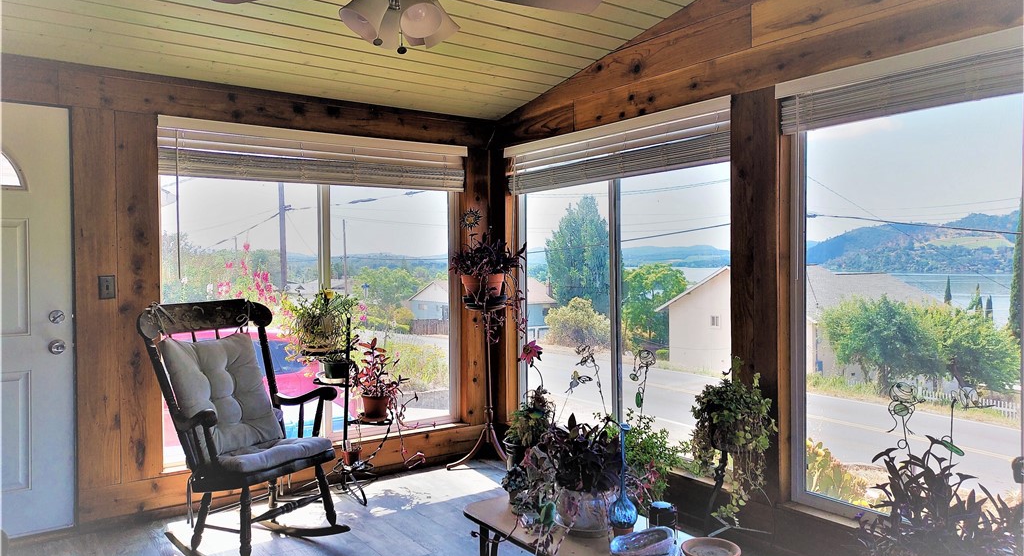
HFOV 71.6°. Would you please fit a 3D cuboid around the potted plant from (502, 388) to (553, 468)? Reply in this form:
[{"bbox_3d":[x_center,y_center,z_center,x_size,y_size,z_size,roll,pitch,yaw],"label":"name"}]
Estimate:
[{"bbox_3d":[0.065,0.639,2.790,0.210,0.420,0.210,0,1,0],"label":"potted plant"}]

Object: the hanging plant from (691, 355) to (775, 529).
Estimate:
[{"bbox_3d":[0.905,0.668,2.900,0.350,0.700,0.330,0,1,17],"label":"hanging plant"}]

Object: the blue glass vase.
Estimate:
[{"bbox_3d":[0.380,0.680,2.420,0.100,0.370,0.100,0,1,0],"label":"blue glass vase"}]

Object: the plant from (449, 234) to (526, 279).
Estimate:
[{"bbox_3d":[-0.155,-0.136,4.500,0.490,0.285,0.430,0,1,0],"label":"plant"}]

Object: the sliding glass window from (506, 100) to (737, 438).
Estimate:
[{"bbox_3d":[0.542,0.051,4.020,0.110,1.820,1.820,-1,1,-35],"label":"sliding glass window"}]

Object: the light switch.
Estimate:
[{"bbox_3d":[-1.999,0.049,3.509,0.072,0.117,0.018,-1,1,-35],"label":"light switch"}]

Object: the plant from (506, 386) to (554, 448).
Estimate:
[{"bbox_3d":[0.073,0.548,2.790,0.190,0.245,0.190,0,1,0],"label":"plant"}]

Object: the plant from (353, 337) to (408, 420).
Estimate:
[{"bbox_3d":[-0.745,0.569,4.020,0.310,0.470,0.290,0,1,-11],"label":"plant"}]

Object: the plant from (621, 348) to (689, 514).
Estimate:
[{"bbox_3d":[0.586,0.699,2.980,0.350,0.800,0.340,0,1,0],"label":"plant"}]

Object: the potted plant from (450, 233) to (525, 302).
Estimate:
[{"bbox_3d":[-0.157,-0.067,4.540,0.460,0.450,0.410,0,1,-2],"label":"potted plant"}]

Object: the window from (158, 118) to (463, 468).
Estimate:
[{"bbox_3d":[-1.073,0.067,4.207,1.830,1.830,0.110,-1,1,-35],"label":"window"}]

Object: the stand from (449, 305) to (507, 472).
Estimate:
[{"bbox_3d":[-0.156,0.678,4.520,0.430,1.050,0.430,0,1,0],"label":"stand"}]

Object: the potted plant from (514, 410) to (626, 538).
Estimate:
[{"bbox_3d":[0.195,0.671,2.450,0.380,0.420,0.340,0,1,0],"label":"potted plant"}]

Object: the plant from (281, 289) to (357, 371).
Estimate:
[{"bbox_3d":[-1.085,0.284,4.000,0.420,0.440,0.390,-1,1,-15],"label":"plant"}]

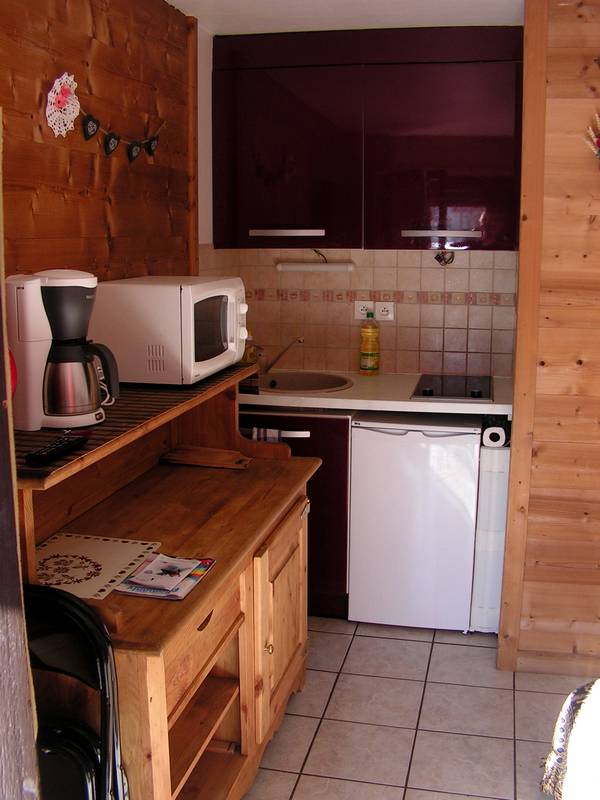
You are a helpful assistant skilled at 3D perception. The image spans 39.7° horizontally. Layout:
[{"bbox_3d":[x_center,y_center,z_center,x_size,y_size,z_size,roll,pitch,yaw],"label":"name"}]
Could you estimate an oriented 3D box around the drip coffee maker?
[{"bbox_3d":[-0.490,-0.110,1.742,0.258,0.331,0.169,4,11,21],"label":"drip coffee maker"}]

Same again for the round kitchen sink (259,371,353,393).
[{"bbox_3d":[-0.032,-0.003,3.474,0.515,0.162,0.515,0,11,0],"label":"round kitchen sink"}]

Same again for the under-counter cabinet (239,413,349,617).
[{"bbox_3d":[-0.036,0.409,3.567,0.606,0.858,0.556,3,11,13],"label":"under-counter cabinet"}]

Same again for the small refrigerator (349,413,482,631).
[{"bbox_3d":[0.494,0.450,3.438,0.488,0.828,0.535,3,11,13],"label":"small refrigerator"}]

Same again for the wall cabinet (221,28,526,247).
[{"bbox_3d":[0.280,-1.024,3.312,1.209,0.848,0.364,3,11,13],"label":"wall cabinet"}]

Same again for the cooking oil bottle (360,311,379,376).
[{"bbox_3d":[0.305,-0.246,3.601,0.081,0.281,0.081,3,11,13],"label":"cooking oil bottle"}]

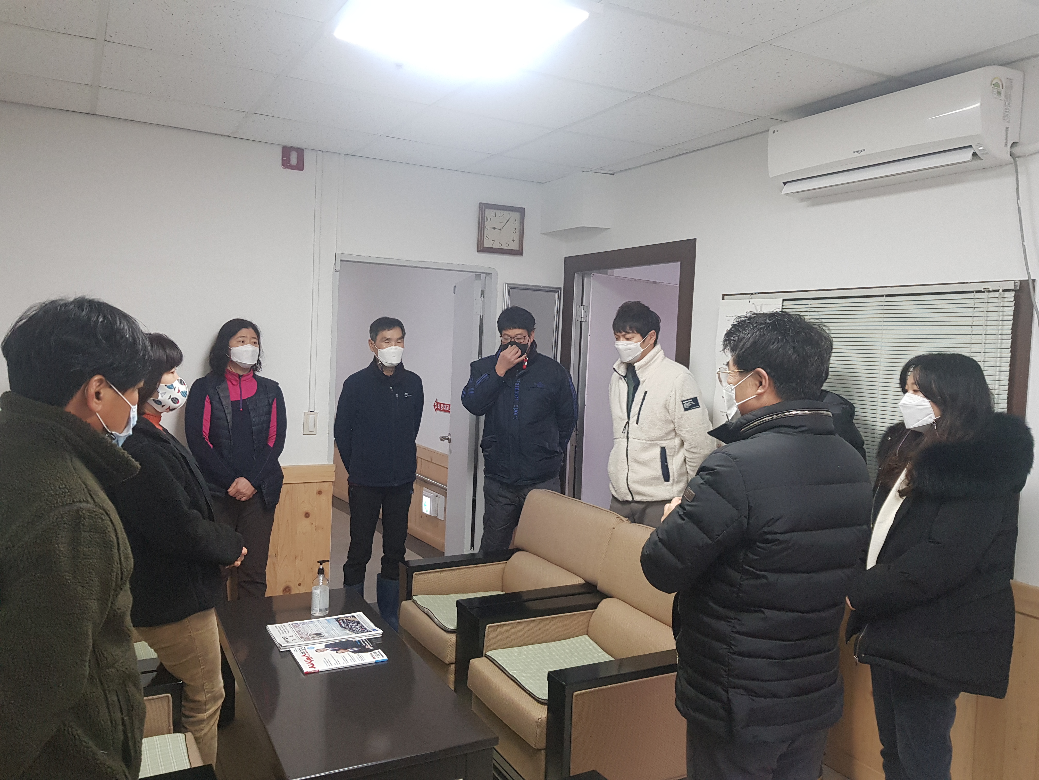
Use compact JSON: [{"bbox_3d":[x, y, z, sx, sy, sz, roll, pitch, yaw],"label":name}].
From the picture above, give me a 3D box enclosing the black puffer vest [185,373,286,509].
[{"bbox_3d":[-1.358,0.234,3.720,0.450,0.610,0.270,0,4,-25],"label":"black puffer vest"}]

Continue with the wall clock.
[{"bbox_3d":[-0.102,-0.928,4.535,0.283,0.283,0.040,0,4,-29],"label":"wall clock"}]

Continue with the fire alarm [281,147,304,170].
[{"bbox_3d":[-1.139,-1.162,3.930,0.101,0.101,0.045,0,4,-29],"label":"fire alarm"}]

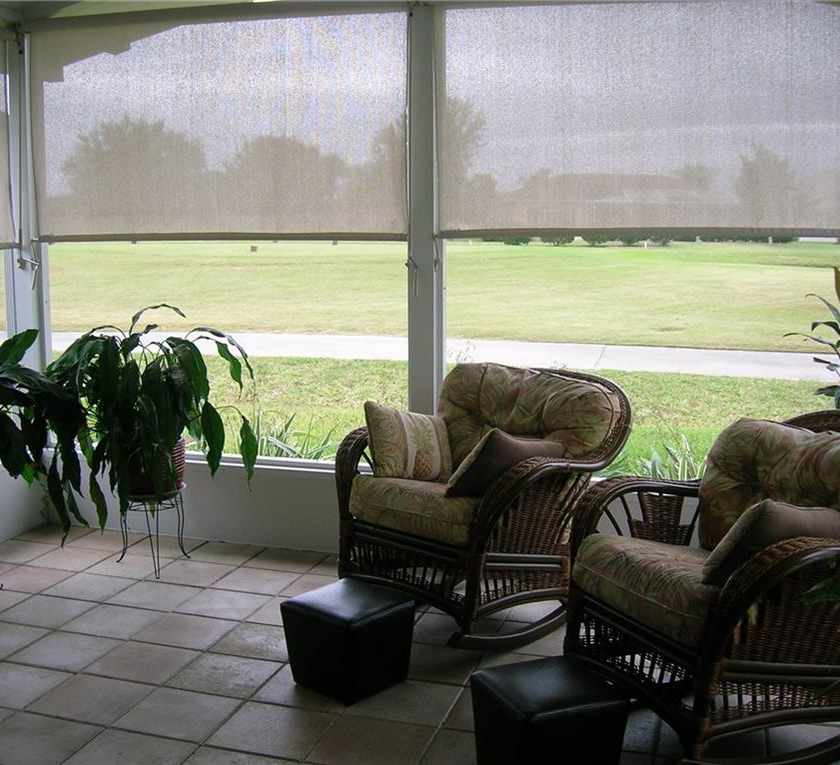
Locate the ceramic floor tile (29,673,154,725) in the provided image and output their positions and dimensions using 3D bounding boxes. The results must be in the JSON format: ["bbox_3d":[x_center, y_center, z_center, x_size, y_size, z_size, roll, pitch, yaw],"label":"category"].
[{"bbox_3d":[-1.012,0.989,3.121,0.295,0.010,0.295,3,7,15],"label":"ceramic floor tile"}]

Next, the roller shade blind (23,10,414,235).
[{"bbox_3d":[-0.999,-1.194,4.775,1.950,1.030,0.050,2,8,16],"label":"roller shade blind"}]

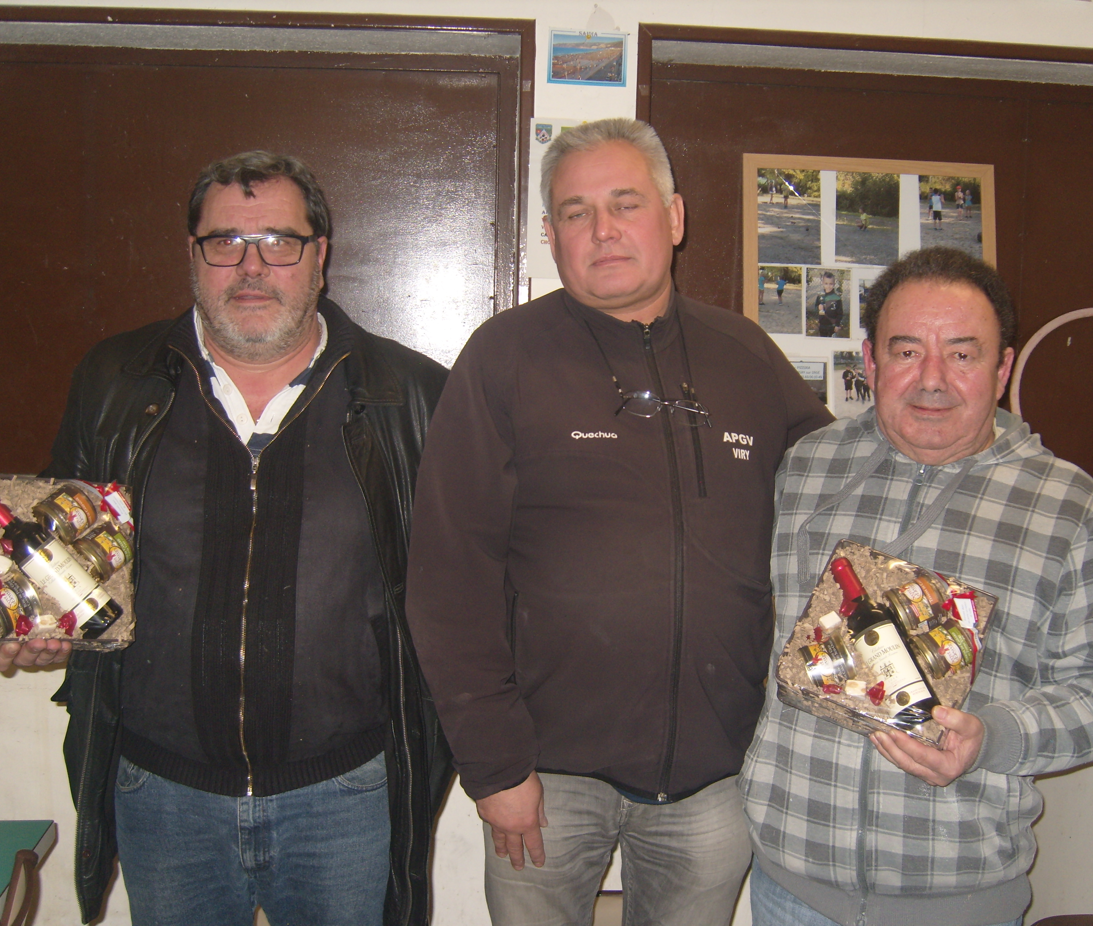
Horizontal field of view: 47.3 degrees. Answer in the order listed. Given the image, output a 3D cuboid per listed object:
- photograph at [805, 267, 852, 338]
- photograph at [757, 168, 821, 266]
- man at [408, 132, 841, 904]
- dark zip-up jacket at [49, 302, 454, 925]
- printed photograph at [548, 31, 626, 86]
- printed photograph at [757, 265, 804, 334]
[{"bbox_3d":[0.563,-0.319,2.490,0.090,0.141,0.005,1,-1,-5],"label":"photograph"},{"bbox_3d":[0.485,-0.490,2.485,0.128,0.192,0.005,1,-1,-5],"label":"photograph"},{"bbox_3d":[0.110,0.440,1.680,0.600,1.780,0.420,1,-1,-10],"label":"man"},{"bbox_3d":[-0.385,0.200,1.620,0.550,0.830,0.380,1,-1,-9],"label":"dark zip-up jacket"},{"bbox_3d":[0.077,-0.766,2.360,0.149,0.107,0.005,1,-1,-5],"label":"printed photograph"},{"bbox_3d":[0.465,-0.326,2.485,0.090,0.137,0.005,1,-1,-5],"label":"printed photograph"}]

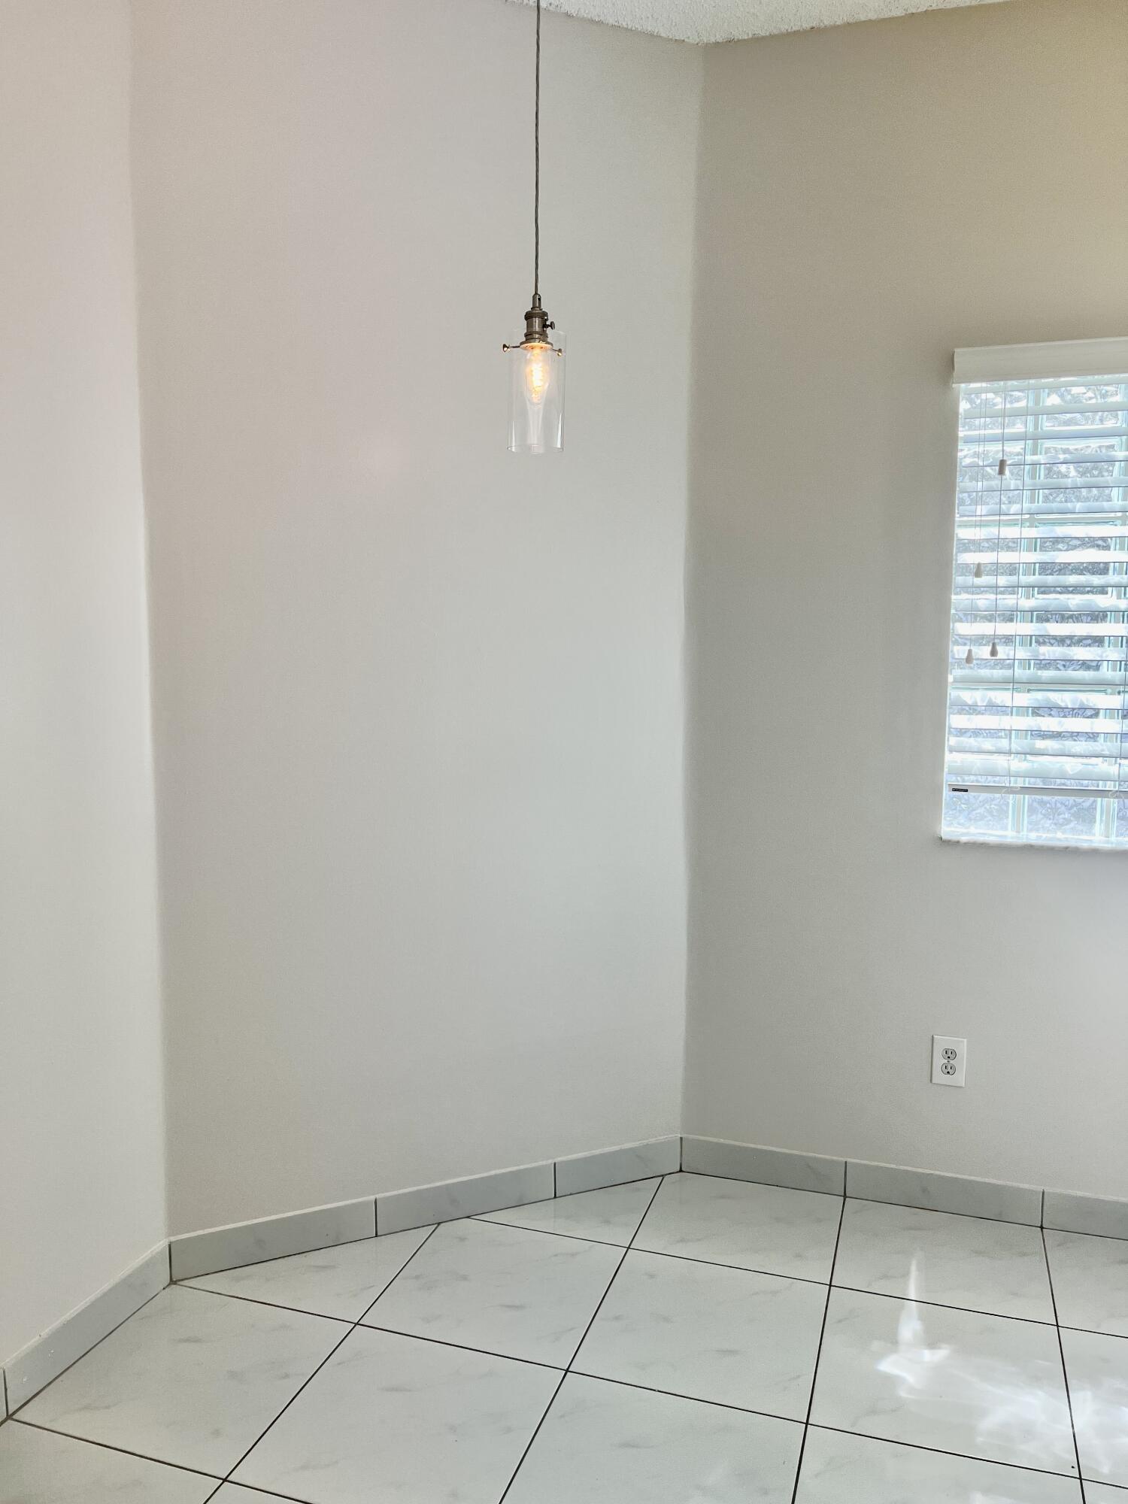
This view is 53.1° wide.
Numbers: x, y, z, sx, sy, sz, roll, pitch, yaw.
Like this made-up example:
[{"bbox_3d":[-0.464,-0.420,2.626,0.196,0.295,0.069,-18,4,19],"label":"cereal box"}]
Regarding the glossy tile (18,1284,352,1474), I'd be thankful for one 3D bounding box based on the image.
[{"bbox_3d":[-0.715,1.201,2.190,0.453,0.011,0.453,2,6,18],"label":"glossy tile"}]

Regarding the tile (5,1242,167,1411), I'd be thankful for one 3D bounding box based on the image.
[{"bbox_3d":[-0.940,1.138,2.262,0.011,0.097,0.451,2,6,18],"label":"tile"}]

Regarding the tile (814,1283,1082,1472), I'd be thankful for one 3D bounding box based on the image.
[{"bbox_3d":[0.730,1.206,2.193,0.453,0.011,0.453,2,6,18],"label":"tile"}]

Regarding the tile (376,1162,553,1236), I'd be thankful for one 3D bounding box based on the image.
[{"bbox_3d":[-0.236,1.103,2.794,0.459,0.090,0.011,-2,6,-24],"label":"tile"}]

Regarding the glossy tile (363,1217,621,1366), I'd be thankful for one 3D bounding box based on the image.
[{"bbox_3d":[-0.138,1.172,2.478,0.453,0.011,0.453,2,6,18],"label":"glossy tile"}]

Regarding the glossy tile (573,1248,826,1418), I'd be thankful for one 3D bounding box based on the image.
[{"bbox_3d":[0.299,1.200,2.357,0.457,0.009,0.457,2,6,18],"label":"glossy tile"}]

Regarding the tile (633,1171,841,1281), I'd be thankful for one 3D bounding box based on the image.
[{"bbox_3d":[0.432,1.147,2.742,0.453,0.011,0.400,2,6,18],"label":"tile"}]

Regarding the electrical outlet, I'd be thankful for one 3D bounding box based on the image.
[{"bbox_3d":[0.951,0.765,2.788,0.079,0.124,0.009,2,6,18],"label":"electrical outlet"}]

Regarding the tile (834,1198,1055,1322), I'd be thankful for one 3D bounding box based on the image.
[{"bbox_3d":[0.866,1.163,2.600,0.453,0.011,0.400,2,6,18],"label":"tile"}]

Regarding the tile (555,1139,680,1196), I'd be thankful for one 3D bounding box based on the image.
[{"bbox_3d":[0.145,1.087,2.962,0.364,0.090,0.011,-2,6,-24],"label":"tile"}]

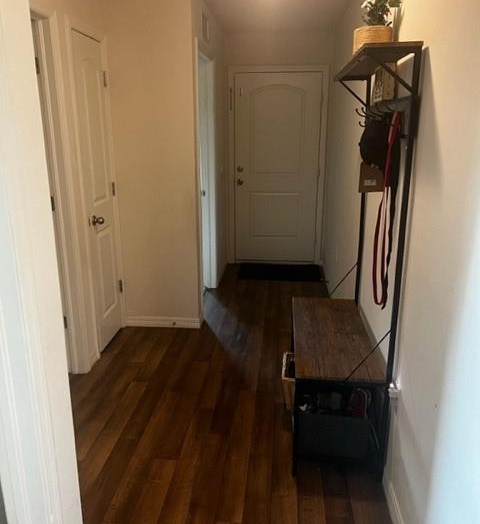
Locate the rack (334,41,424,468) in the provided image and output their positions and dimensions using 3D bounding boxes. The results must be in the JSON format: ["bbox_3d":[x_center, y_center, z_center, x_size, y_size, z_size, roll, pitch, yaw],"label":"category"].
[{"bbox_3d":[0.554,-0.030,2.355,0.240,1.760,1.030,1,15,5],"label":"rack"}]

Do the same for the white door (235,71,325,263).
[{"bbox_3d":[0.408,-0.994,5.294,0.910,2.030,0.045,1,15,5],"label":"white door"}]

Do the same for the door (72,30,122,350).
[{"bbox_3d":[-0.945,-0.409,3.216,0.037,2.030,0.430,1,15,5],"label":"door"}]

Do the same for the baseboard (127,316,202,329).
[{"bbox_3d":[-0.601,0.464,3.752,0.600,0.080,0.016,1,15,5],"label":"baseboard"}]

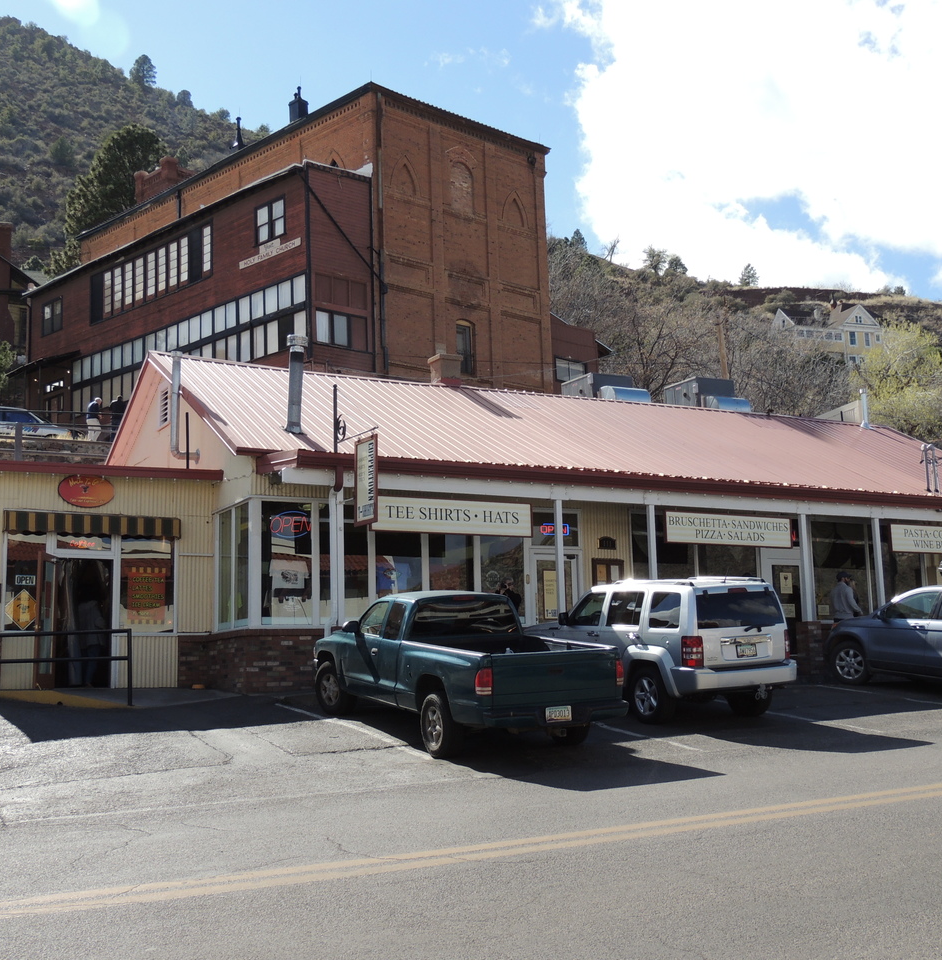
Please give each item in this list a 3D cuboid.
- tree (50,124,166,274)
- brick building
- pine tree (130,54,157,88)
[{"bbox_3d":[-19.439,-11.638,70.431,6.900,16.218,6.900,-2,-8,0],"label":"tree"},{"bbox_3d":[-7.341,-6.237,54.317,14.151,12.319,20.674,6,-11,-43],"label":"brick building"},{"bbox_3d":[-72.385,-90.142,285.913,5.946,8.183,5.946,-2,-8,0],"label":"pine tree"}]

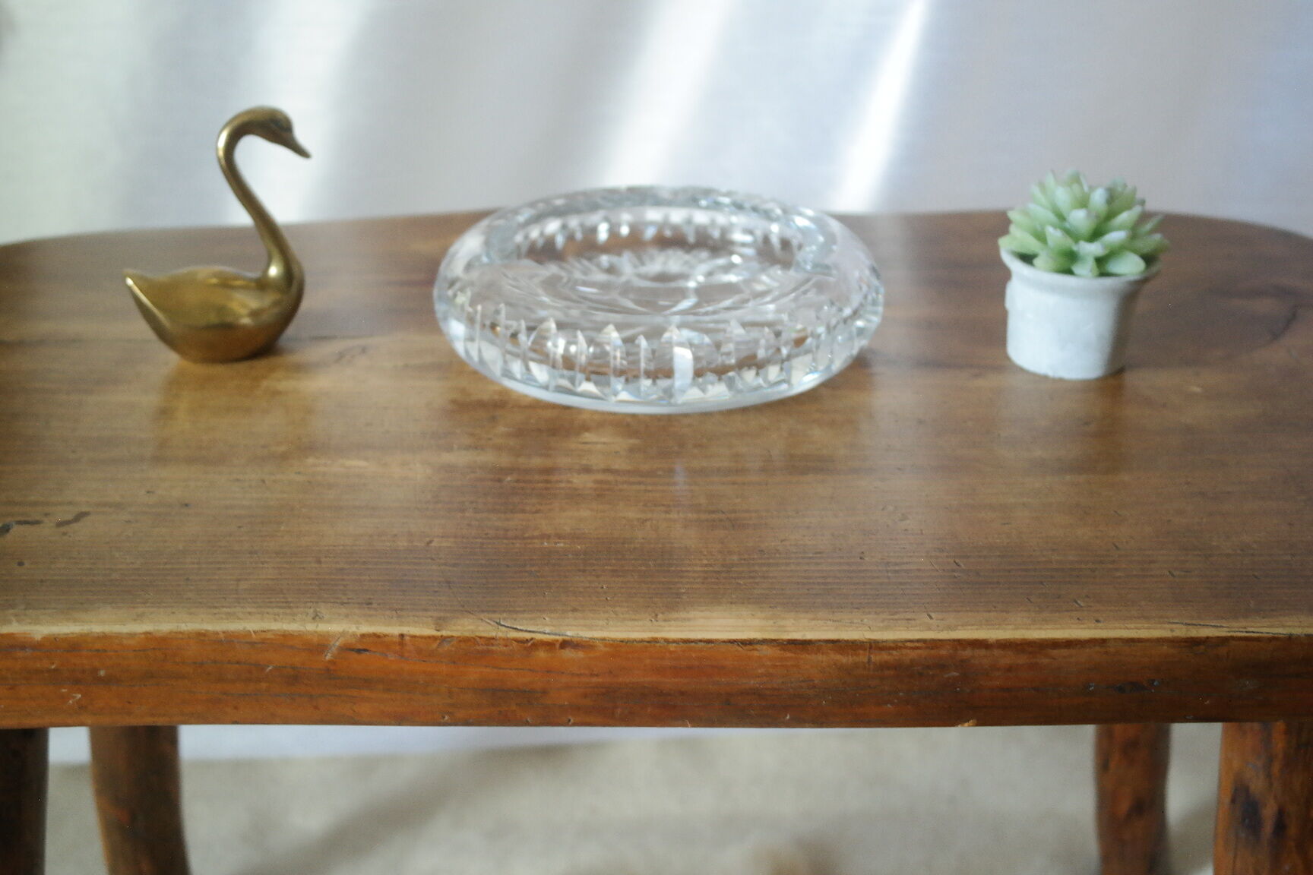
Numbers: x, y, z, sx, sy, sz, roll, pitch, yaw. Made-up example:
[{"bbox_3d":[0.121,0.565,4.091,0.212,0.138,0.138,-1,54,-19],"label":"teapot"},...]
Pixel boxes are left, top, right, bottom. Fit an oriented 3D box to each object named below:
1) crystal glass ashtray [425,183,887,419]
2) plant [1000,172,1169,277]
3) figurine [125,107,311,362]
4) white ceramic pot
[{"bbox_3d":[0.002,-0.062,0.727,0.190,0.045,0.190,0,25,0],"label":"crystal glass ashtray"},{"bbox_3d":[0.178,-0.089,0.696,0.071,0.040,0.071,0,25,0],"label":"plant"},{"bbox_3d":[-0.185,-0.087,0.713,0.082,0.103,0.044,-8,27,-16],"label":"figurine"},{"bbox_3d":[0.177,-0.056,0.712,0.065,0.047,0.065,0,25,0],"label":"white ceramic pot"}]

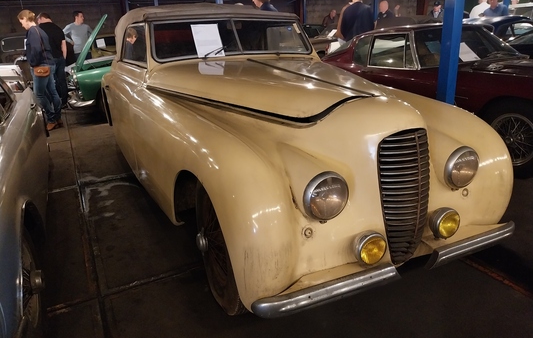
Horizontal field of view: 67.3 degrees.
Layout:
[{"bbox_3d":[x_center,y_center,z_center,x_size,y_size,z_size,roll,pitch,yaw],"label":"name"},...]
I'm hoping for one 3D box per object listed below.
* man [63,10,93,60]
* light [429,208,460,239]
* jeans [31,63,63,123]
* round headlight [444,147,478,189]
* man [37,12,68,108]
[{"bbox_3d":[-3.595,-2.218,8.059,0.580,1.810,0.320,-15,23,-29],"label":"man"},{"bbox_3d":[0.849,0.259,1.905,0.145,0.150,0.115,-12,22,-21],"label":"light"},{"bbox_3d":[-3.336,-1.150,6.100,0.380,0.900,0.380,-10,21,-16],"label":"jeans"},{"bbox_3d":[0.949,-0.002,1.945,0.210,0.215,0.110,-12,22,-21],"label":"round headlight"},{"bbox_3d":[-4.125,-2.087,7.700,0.400,1.740,0.500,14,27,39],"label":"man"}]

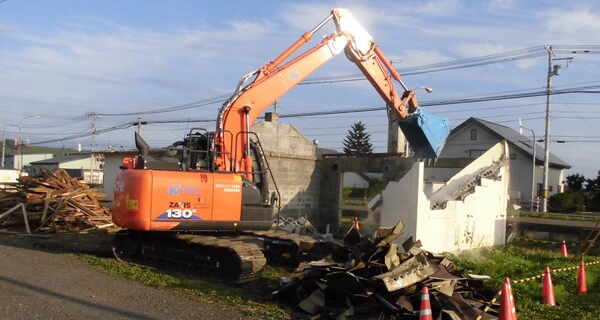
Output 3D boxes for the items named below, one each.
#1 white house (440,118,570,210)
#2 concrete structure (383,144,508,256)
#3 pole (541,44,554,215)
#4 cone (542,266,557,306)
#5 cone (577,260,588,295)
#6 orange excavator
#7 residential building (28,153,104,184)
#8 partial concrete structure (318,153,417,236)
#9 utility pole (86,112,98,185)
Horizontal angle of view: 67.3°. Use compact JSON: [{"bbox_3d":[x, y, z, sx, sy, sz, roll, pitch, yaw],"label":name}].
[{"bbox_3d":[17.029,0.315,40.500,11.000,7.500,8.500,0,-3,45],"label":"white house"},{"bbox_3d":[4.096,1.076,12.600,3.400,2.850,1.300,3,-2,-28],"label":"concrete structure"},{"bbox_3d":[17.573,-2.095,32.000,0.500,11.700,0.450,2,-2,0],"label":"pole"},{"bbox_3d":[3.875,1.988,7.000,0.340,0.690,0.340,2,-2,0],"label":"cone"},{"bbox_3d":[4.952,2.077,7.900,0.340,0.680,0.340,2,-2,0],"label":"cone"},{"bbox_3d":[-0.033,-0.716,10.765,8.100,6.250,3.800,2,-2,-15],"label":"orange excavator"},{"bbox_3d":[-35.489,1.320,70.000,10.500,4.700,10.500,0,-3,40],"label":"residential building"},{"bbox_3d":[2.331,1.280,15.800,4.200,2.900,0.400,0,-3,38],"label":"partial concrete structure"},{"bbox_3d":[-30.846,-1.858,67.000,1.300,10.800,0.500,2,-2,0],"label":"utility pole"}]

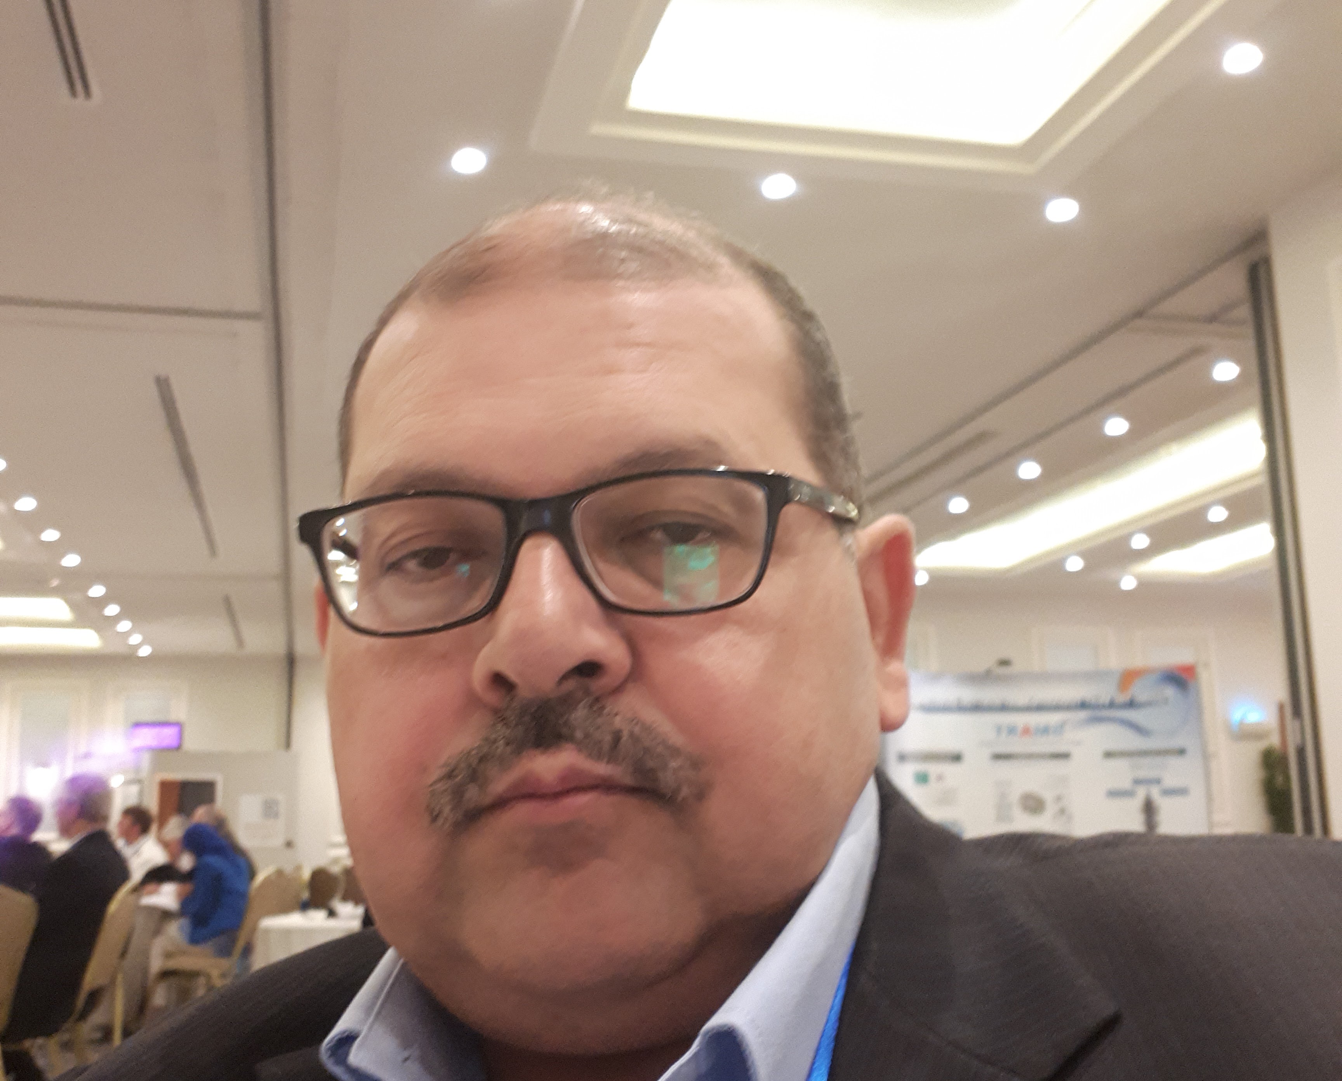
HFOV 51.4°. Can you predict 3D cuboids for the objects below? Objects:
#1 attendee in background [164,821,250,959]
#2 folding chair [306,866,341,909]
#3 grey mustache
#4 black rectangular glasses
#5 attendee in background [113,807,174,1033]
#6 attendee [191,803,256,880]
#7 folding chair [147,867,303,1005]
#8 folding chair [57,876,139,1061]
[{"bbox_3d":[-2.516,2.112,7.600,0.720,1.160,0.480,-6,-12,18],"label":"attendee in background"},{"bbox_3d":[-1.975,2.307,8.000,0.570,0.910,0.460,7,-15,-38],"label":"folding chair"},{"bbox_3d":[-0.028,0.059,0.372,0.076,0.036,0.025,-6,-6,10],"label":"grey mustache"},{"bbox_3d":[-0.021,0.010,0.428,0.138,0.047,0.130,-6,-6,10],"label":"black rectangular glasses"},{"bbox_3d":[-3.218,2.238,8.400,0.750,1.280,0.500,-1,-12,-6],"label":"attendee in background"},{"bbox_3d":[-2.897,2.277,8.700,0.750,1.290,0.500,-3,-12,6],"label":"attendee"},{"bbox_3d":[-2.385,2.210,7.500,0.580,0.920,0.460,-6,-12,18],"label":"folding chair"},{"bbox_3d":[-2.325,1.740,5.200,0.580,0.920,0.460,-3,-11,3],"label":"folding chair"}]

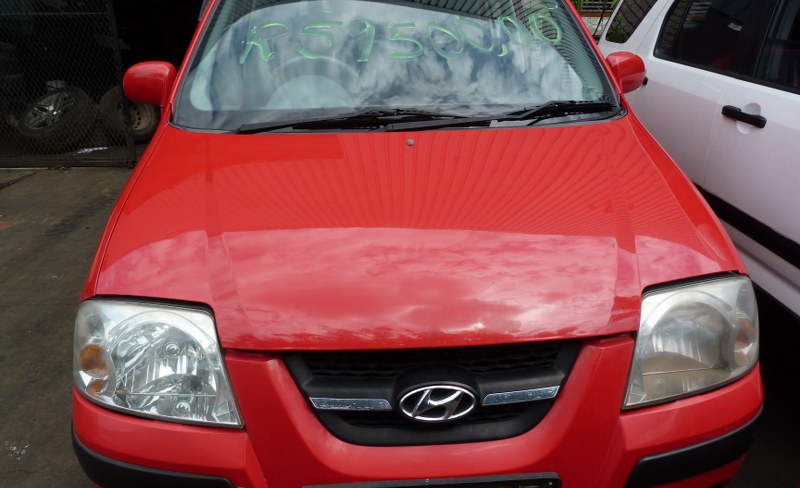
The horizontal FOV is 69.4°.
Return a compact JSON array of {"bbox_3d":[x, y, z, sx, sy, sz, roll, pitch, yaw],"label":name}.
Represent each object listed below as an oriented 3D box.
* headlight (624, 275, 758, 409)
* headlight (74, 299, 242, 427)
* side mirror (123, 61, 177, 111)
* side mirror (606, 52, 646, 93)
[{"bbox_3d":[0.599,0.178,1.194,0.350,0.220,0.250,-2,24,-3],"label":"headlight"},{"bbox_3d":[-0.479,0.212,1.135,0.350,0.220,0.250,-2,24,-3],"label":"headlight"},{"bbox_3d":[-0.784,-0.503,1.810,0.175,0.140,0.120,-2,24,-3],"label":"side mirror"},{"bbox_3d":[0.742,-0.555,1.903,0.175,0.140,0.120,-2,24,-3],"label":"side mirror"}]

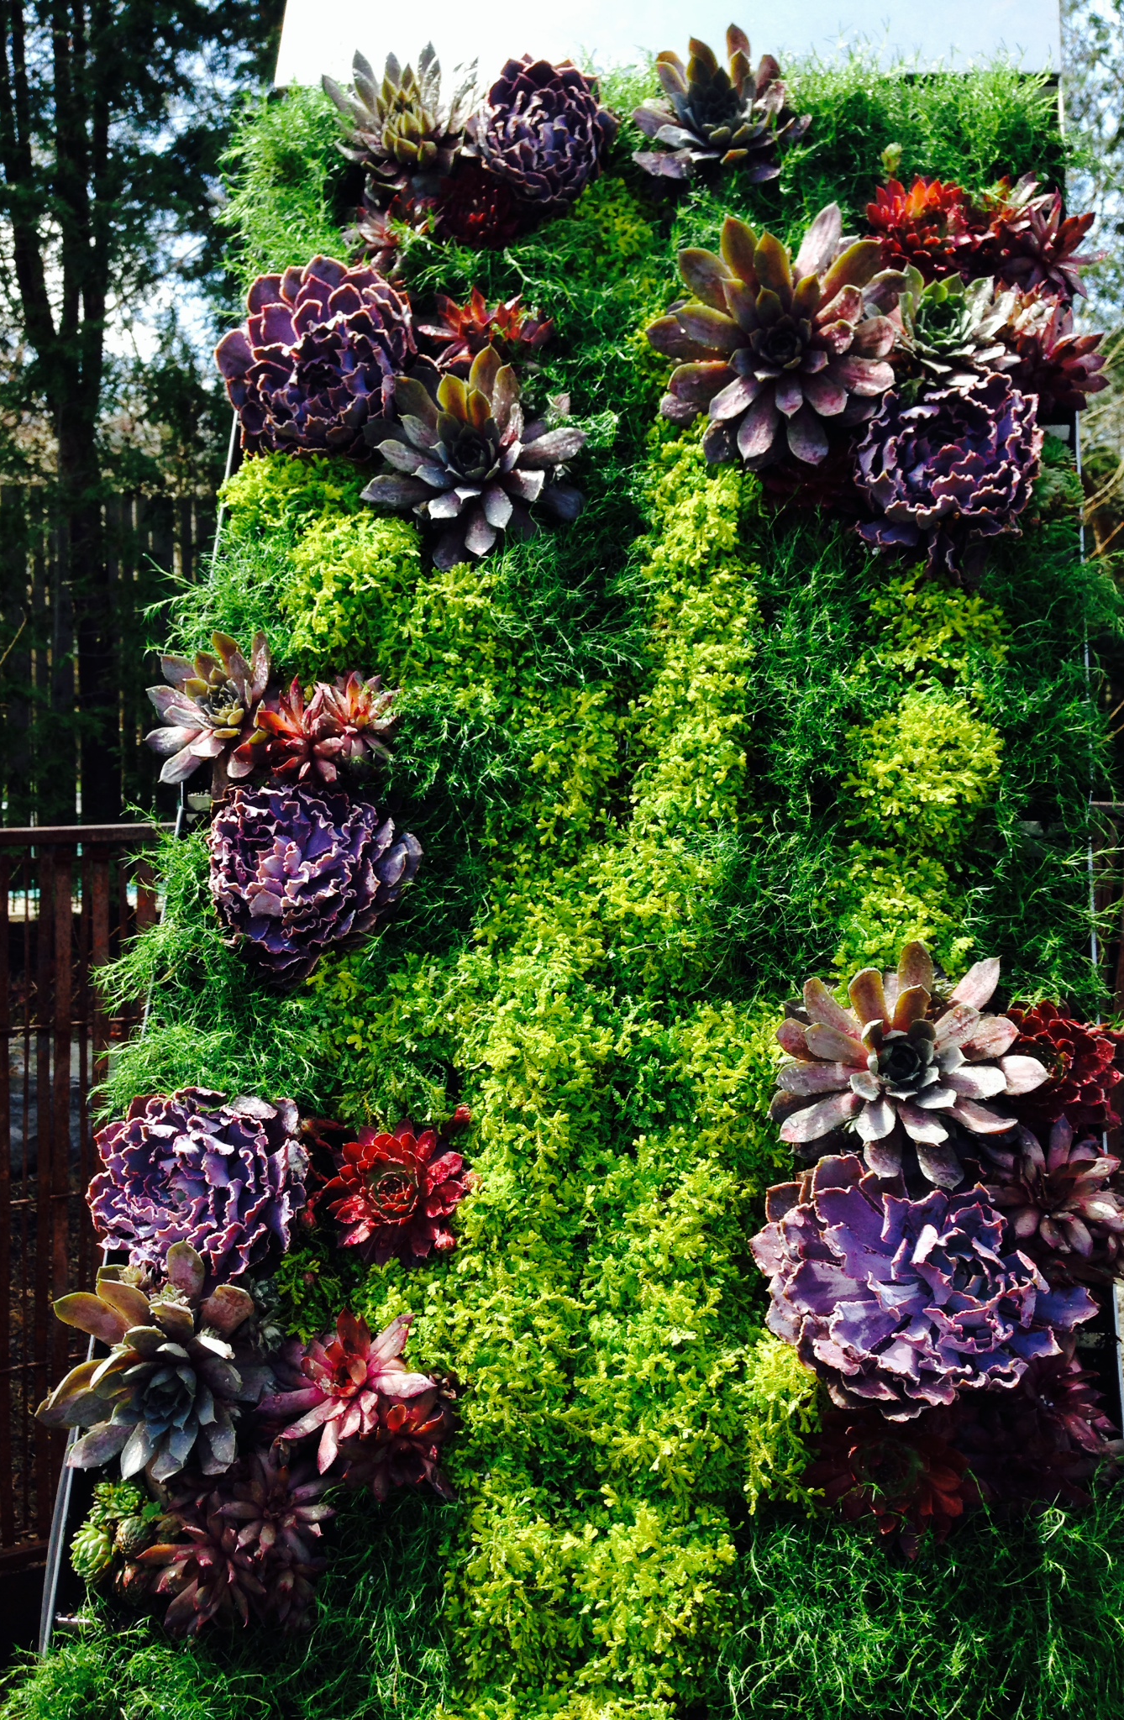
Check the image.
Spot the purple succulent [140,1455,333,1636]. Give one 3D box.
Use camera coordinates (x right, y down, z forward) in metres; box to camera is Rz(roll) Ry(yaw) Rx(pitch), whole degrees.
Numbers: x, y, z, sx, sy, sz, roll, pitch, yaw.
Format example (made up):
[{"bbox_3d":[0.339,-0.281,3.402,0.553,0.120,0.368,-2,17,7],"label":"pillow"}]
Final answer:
[{"bbox_3d":[-0.185,0.387,0.933,0.103,0.103,0.043,2,-19,6],"label":"purple succulent"}]

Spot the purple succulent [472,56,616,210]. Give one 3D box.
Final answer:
[{"bbox_3d":[-0.013,-0.548,1.237,0.109,0.109,0.066,2,-7,4],"label":"purple succulent"}]

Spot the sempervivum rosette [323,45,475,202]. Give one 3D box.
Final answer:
[{"bbox_3d":[-0.123,-0.562,1.253,0.120,0.120,0.066,2,-19,6],"label":"sempervivum rosette"}]

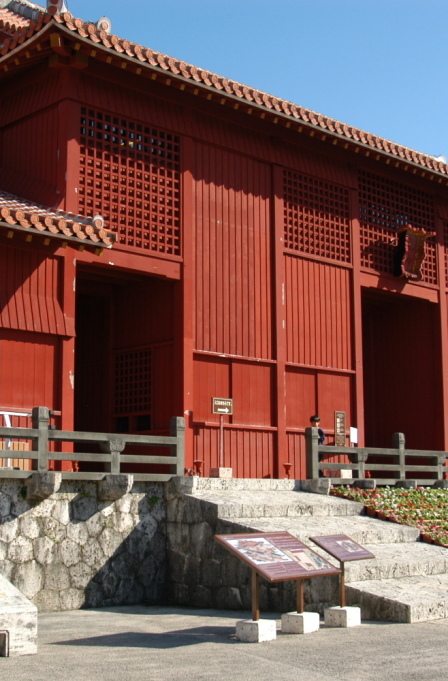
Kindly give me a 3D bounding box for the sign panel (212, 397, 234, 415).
[{"bbox_3d":[-0.016,1.490,22.992,0.624,0.364,0.042,8,-12,-44],"label":"sign panel"}]

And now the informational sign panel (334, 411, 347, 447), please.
[{"bbox_3d":[2.860,2.210,25.128,0.426,0.957,0.052,8,-12,-44],"label":"informational sign panel"}]

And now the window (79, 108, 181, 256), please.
[{"bbox_3d":[-2.033,-3.470,22.579,2.829,2.787,0.104,8,-12,-44],"label":"window"}]

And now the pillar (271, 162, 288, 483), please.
[{"bbox_3d":[1.324,-0.446,25.466,0.302,7.956,0.291,8,-12,-44],"label":"pillar"}]

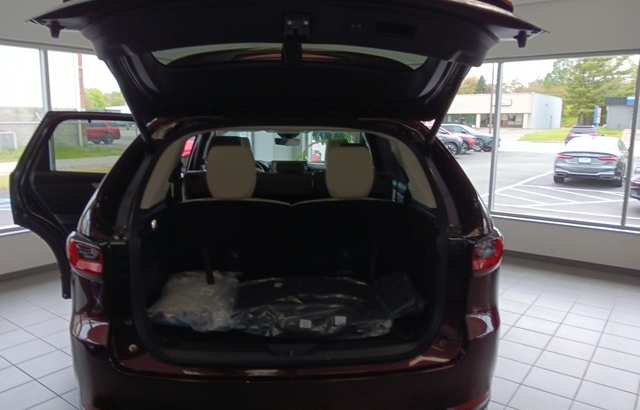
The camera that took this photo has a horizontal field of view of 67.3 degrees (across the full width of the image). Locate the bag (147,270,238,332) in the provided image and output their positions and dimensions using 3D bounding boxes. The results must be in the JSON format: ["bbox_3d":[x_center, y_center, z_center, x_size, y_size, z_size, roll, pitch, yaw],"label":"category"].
[{"bbox_3d":[-0.555,0.417,2.118,0.370,0.160,0.370,-1,9,-4],"label":"bag"}]

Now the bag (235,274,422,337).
[{"bbox_3d":[0.015,0.429,2.136,0.790,0.130,0.430,-1,9,-4],"label":"bag"}]

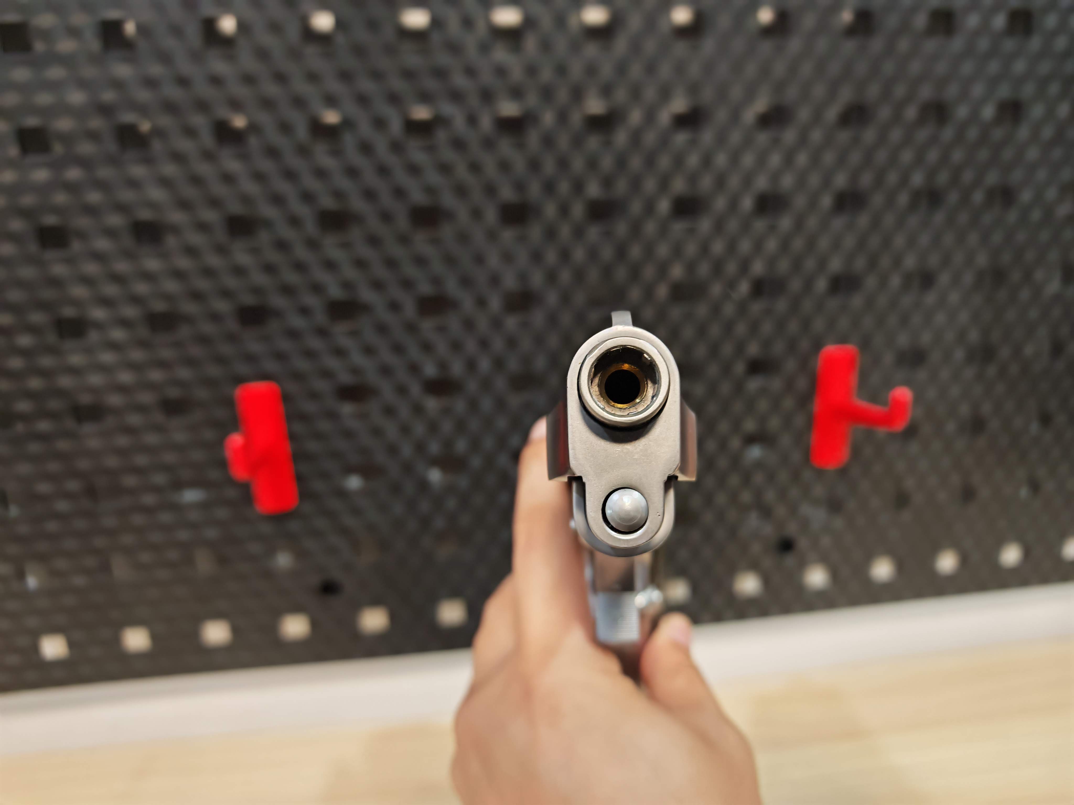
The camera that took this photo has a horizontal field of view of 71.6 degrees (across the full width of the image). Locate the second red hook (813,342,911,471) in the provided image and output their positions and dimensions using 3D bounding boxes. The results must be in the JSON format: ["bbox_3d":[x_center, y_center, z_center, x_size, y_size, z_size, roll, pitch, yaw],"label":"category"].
[{"bbox_3d":[0.145,0.010,0.336,0.019,0.061,0.056,-4,16,-6],"label":"second red hook"}]

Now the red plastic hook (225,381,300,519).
[{"bbox_3d":[-0.116,0.027,0.308,0.019,0.061,0.056,-4,16,-6],"label":"red plastic hook"}]

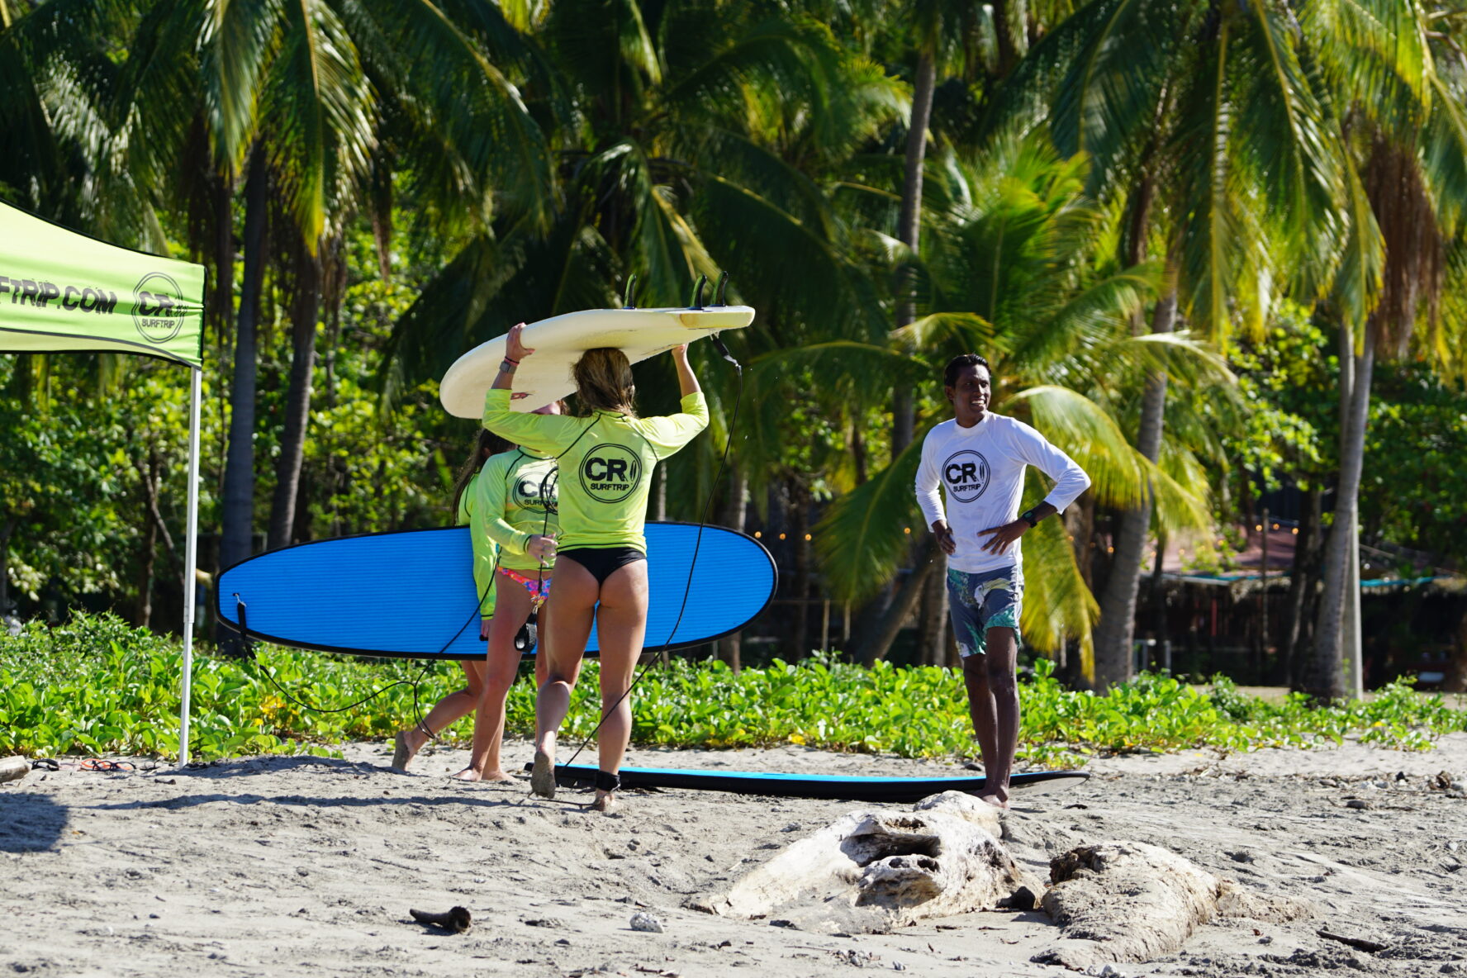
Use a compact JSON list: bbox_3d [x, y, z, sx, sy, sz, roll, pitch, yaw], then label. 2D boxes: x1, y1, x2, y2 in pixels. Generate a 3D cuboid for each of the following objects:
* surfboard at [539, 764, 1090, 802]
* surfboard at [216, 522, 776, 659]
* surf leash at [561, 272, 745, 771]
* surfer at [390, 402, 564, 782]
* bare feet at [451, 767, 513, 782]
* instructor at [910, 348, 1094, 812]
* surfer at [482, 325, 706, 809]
[{"bbox_3d":[0.317,1.155,31.300,2.380,0.160,0.570,1,1,27],"label":"surfboard"},{"bbox_3d":[-0.996,0.423,33.450,2.380,0.575,0.160,-2,-8,8],"label":"surfboard"},{"bbox_3d":[-0.297,0.144,29.600,0.690,1.800,0.550,0,1,0],"label":"surf leash"},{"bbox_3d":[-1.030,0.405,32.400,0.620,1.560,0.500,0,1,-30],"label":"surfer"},{"bbox_3d":[-1.014,1.146,32.200,0.260,0.080,0.220,0,1,0],"label":"bare feet"},{"bbox_3d":[0.999,0.349,30.200,0.620,1.710,0.400,1,1,25],"label":"instructor"},{"bbox_3d":[-0.521,0.294,29.900,0.820,1.820,0.550,0,1,-6],"label":"surfer"}]

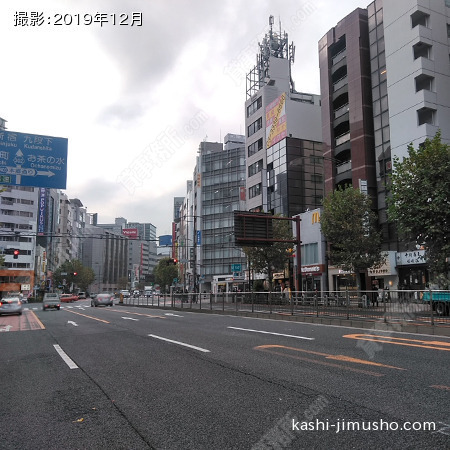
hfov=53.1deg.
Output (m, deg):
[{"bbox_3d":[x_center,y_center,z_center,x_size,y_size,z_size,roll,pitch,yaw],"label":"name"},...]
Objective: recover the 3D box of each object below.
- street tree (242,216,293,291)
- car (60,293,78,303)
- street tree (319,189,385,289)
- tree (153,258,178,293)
[{"bbox_3d":[4.665,3.734,49.739,5.520,9.820,5.520,0,-9,0],"label":"street tree"},{"bbox_3d":[-26.553,12.308,75.613,4.500,1.500,1.700,4,-9,-24],"label":"car"},{"bbox_3d":[10.472,1.695,36.948,5.080,9.940,5.080,4,-9,-24],"label":"street tree"},{"bbox_3d":[-13.231,11.814,101.692,5.870,9.190,5.870,4,-9,-24],"label":"tree"}]

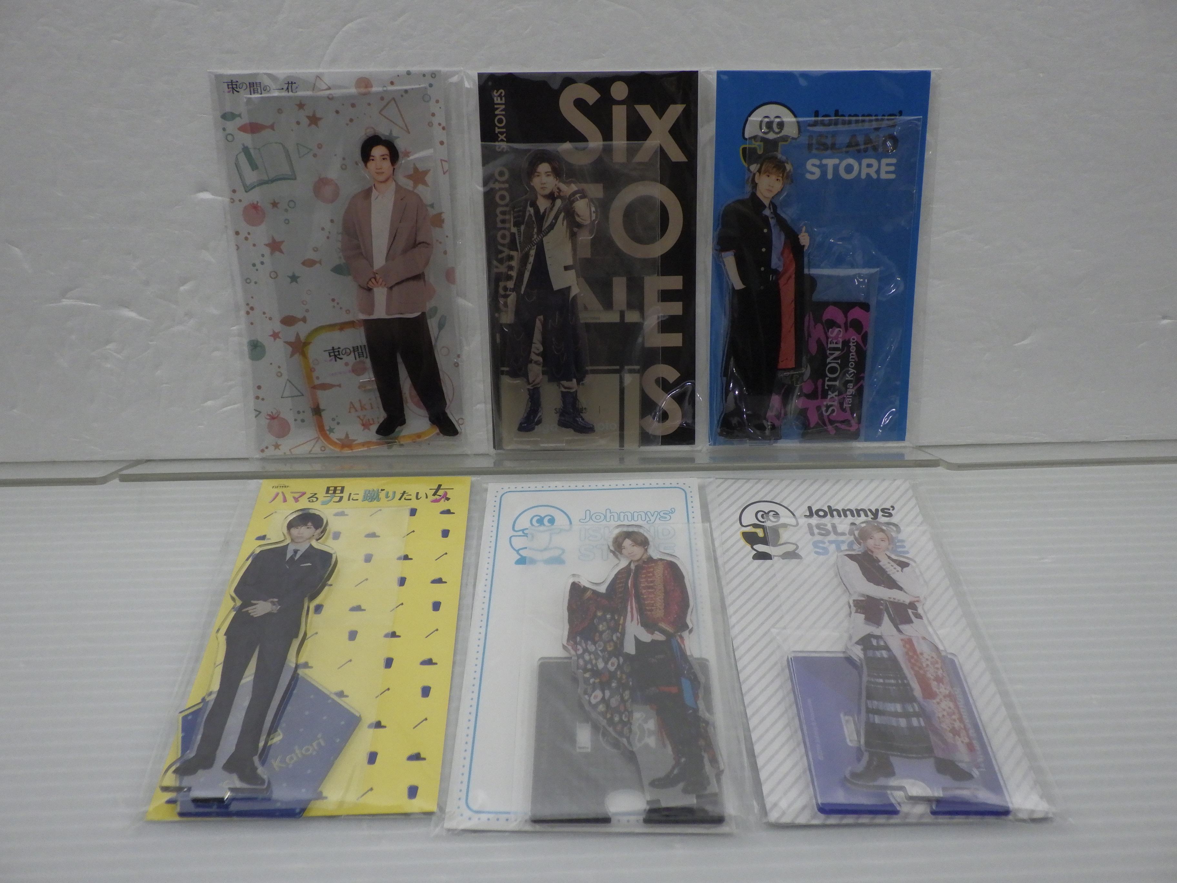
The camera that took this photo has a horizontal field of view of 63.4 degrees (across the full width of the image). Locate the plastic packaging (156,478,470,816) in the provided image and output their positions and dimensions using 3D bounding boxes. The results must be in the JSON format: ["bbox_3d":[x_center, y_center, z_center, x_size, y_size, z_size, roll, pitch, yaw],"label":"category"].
[{"bbox_3d":[-0.127,0.087,0.477,0.121,0.010,0.210,-1,40,-1],"label":"plastic packaging"}]

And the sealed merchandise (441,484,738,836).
[{"bbox_3d":[0.002,0.090,0.474,0.120,0.010,0.213,1,40,0],"label":"sealed merchandise"}]

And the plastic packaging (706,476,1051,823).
[{"bbox_3d":[0.133,0.088,0.478,0.120,0.010,0.212,-1,40,-1],"label":"plastic packaging"}]

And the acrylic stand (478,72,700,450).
[{"bbox_3d":[0.002,-0.099,0.545,0.121,0.213,0.010,-1,14,-1],"label":"acrylic stand"}]

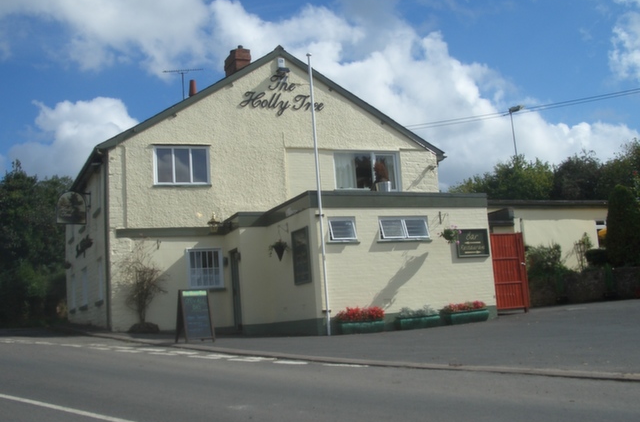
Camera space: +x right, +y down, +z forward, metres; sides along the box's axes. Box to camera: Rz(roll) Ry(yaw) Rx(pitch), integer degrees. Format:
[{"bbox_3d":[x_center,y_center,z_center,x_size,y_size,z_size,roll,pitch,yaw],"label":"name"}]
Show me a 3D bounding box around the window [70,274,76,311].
[{"bbox_3d":[-8.090,2.689,24.999,0.140,1.150,1.000,0,-9,-24],"label":"window"}]

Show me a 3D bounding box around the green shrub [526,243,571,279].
[{"bbox_3d":[5.840,1.296,19.458,1.120,0.930,0.950,-6,-9,16],"label":"green shrub"}]

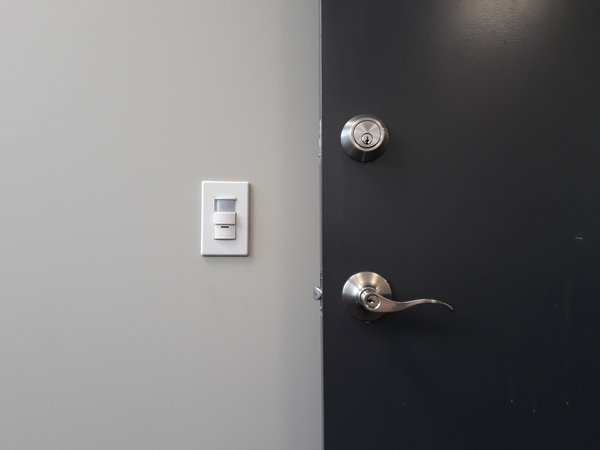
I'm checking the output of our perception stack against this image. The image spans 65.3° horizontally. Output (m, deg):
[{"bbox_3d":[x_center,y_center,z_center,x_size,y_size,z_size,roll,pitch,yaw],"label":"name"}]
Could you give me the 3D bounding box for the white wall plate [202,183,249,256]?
[{"bbox_3d":[-0.119,-0.011,0.737,0.075,0.119,0.014,0,-4,-1],"label":"white wall plate"}]

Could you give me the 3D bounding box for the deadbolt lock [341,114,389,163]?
[{"bbox_3d":[0.087,-0.117,0.613,0.065,0.065,0.025,0,-4,0],"label":"deadbolt lock"}]

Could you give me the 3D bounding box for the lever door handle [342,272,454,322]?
[{"bbox_3d":[0.121,0.092,0.582,0.131,0.066,0.060,0,-4,0],"label":"lever door handle"}]

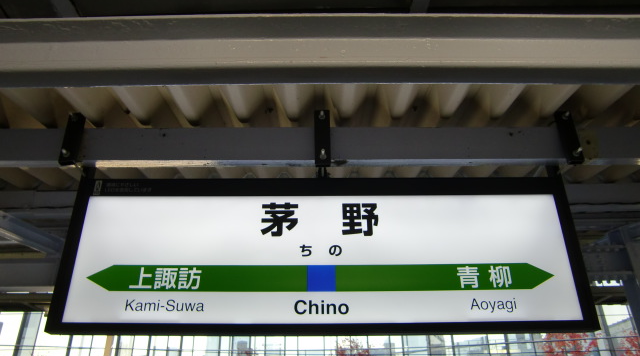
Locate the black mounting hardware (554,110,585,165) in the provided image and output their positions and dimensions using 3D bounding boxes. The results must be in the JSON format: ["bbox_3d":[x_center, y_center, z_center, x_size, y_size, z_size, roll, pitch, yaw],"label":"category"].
[{"bbox_3d":[0.949,-0.148,1.985,0.056,0.220,0.043,0,-28,0],"label":"black mounting hardware"}]

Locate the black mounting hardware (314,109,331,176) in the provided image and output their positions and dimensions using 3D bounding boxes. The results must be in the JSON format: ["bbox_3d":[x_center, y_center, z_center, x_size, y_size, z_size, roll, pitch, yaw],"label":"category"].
[{"bbox_3d":[0.011,-0.130,1.981,0.058,0.263,0.070,0,-28,0],"label":"black mounting hardware"}]

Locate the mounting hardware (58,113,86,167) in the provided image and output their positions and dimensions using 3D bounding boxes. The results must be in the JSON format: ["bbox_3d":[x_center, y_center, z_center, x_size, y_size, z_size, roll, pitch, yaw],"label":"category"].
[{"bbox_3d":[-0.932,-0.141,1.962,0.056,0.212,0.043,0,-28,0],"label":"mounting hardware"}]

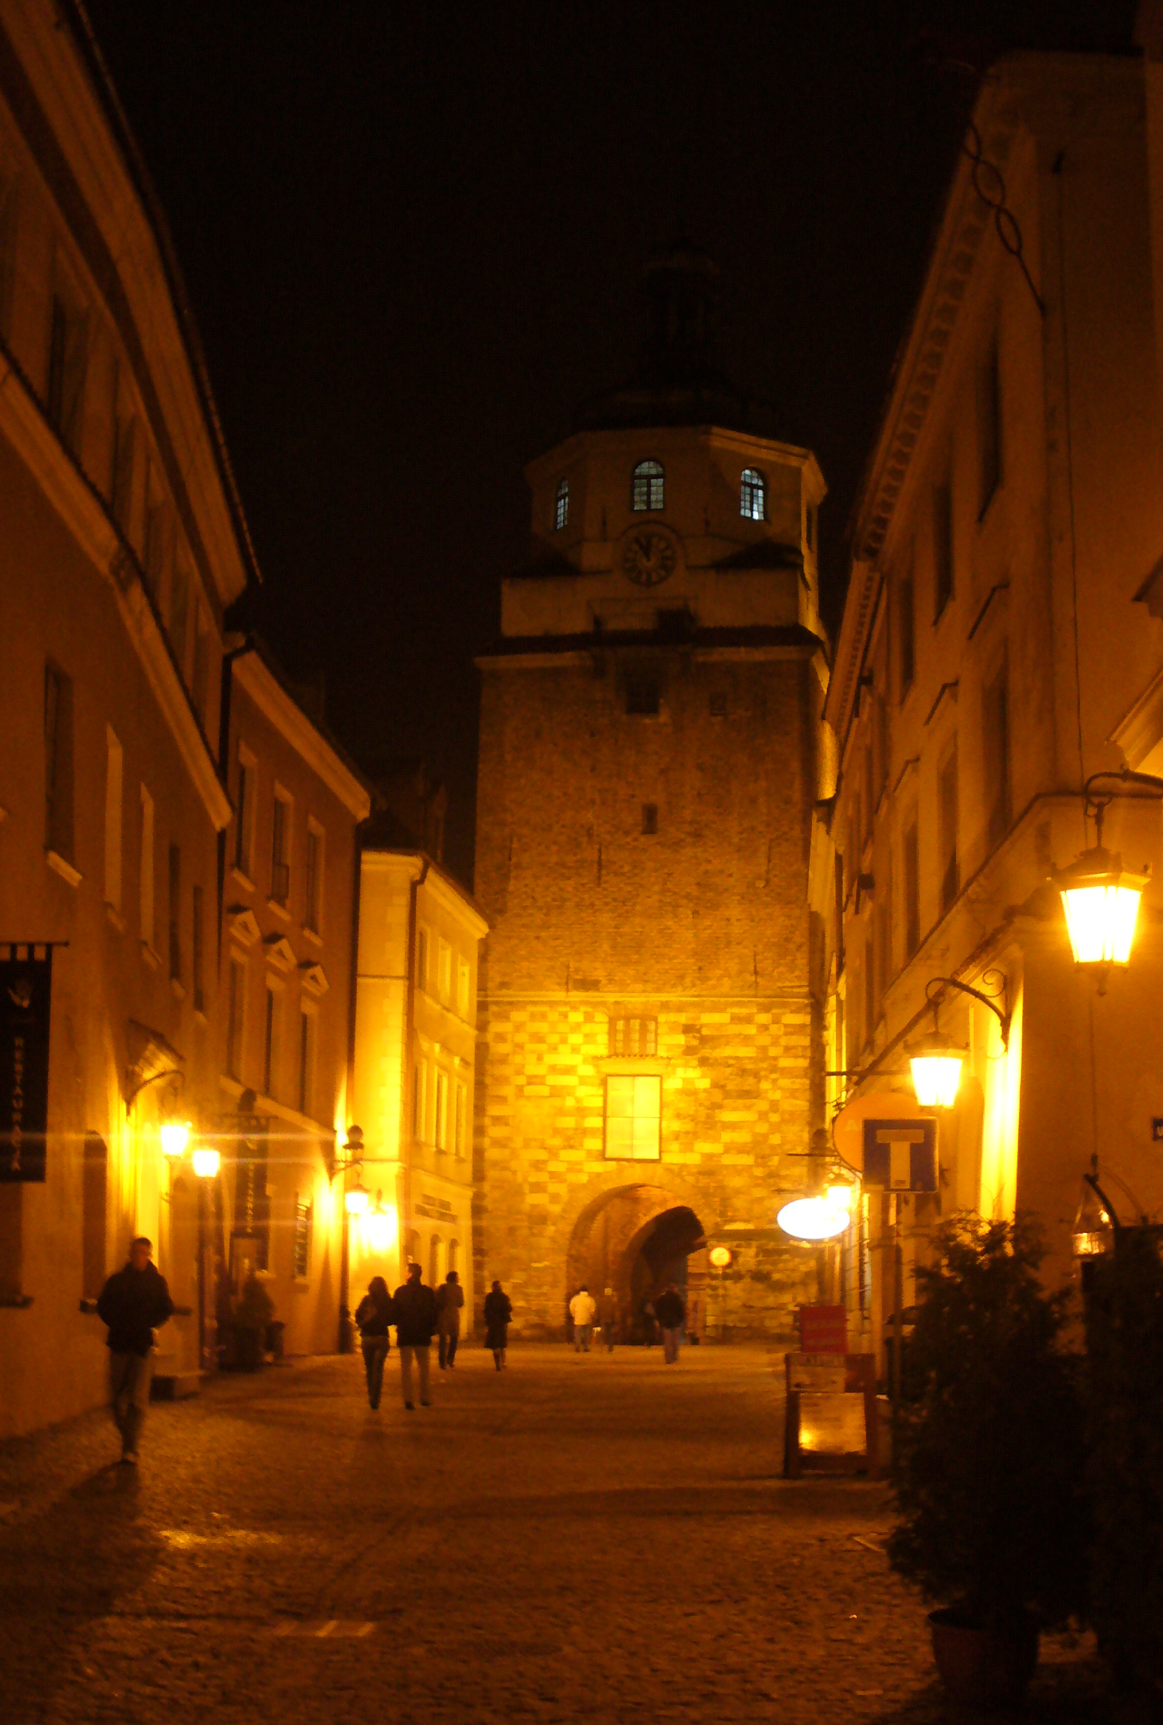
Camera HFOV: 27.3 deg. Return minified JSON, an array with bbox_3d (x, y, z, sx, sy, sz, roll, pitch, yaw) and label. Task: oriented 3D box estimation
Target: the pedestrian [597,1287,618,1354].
[{"bbox_3d":[0.737,12.436,65.071,0.550,1.710,0.420,2,-10,0],"label":"pedestrian"}]

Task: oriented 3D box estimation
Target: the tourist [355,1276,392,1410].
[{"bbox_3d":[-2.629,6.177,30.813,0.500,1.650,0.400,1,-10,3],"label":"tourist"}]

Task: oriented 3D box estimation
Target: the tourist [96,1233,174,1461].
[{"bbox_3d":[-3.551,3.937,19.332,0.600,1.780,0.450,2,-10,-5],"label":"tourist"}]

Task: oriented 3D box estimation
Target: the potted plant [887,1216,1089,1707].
[{"bbox_3d":[1.445,2.099,8.519,0.700,1.663,0.700,2,-10,0],"label":"potted plant"}]

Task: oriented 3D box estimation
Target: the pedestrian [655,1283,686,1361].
[{"bbox_3d":[2.080,10.607,55.021,0.630,1.750,0.450,2,-10,0],"label":"pedestrian"}]

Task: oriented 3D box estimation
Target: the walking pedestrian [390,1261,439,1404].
[{"bbox_3d":[-2.100,6.033,30.570,0.580,1.790,0.420,1,-10,3],"label":"walking pedestrian"}]

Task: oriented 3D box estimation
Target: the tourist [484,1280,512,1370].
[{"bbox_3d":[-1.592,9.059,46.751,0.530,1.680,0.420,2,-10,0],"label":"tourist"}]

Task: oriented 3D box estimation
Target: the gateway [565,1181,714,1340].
[{"bbox_3d":[2.252,12.581,75.684,4.850,5.100,3.500,-1,-11,13],"label":"gateway"}]

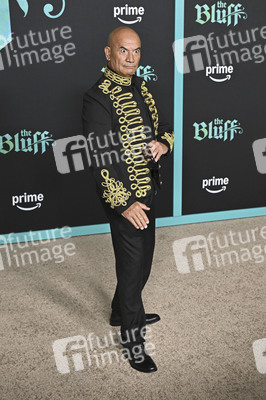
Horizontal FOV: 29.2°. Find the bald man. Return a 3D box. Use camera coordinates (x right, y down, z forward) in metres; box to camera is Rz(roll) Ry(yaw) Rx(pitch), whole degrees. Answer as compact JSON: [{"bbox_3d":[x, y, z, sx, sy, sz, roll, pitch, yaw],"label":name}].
[{"bbox_3d":[0.005,-0.010,2.756,0.480,1.755,0.550,10,19,35],"label":"bald man"}]

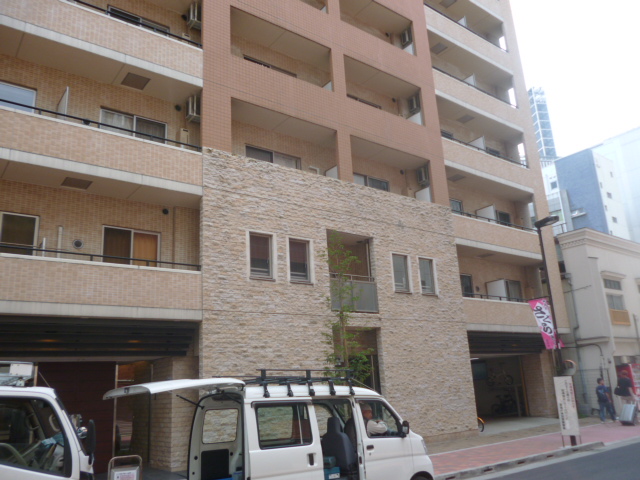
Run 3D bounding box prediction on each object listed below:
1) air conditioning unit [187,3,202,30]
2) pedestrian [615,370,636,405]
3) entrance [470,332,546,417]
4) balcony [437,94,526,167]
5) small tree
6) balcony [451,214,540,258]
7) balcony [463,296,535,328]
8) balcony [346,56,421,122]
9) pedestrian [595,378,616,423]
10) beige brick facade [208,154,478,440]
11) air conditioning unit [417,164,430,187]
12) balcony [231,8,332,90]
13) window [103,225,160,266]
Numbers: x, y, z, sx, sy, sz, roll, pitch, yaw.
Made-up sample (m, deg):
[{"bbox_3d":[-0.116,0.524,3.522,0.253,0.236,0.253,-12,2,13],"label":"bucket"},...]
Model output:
[{"bbox_3d":[-3.327,-6.250,14.643,0.780,0.560,0.300,9,-19,-37],"label":"air conditioning unit"},{"bbox_3d":[10.184,5.199,17.299,0.500,1.640,0.550,9,-19,-37],"label":"pedestrian"},{"bbox_3d":[6.354,5.008,18.971,4.230,3.130,1.300,9,-19,-37],"label":"entrance"},{"bbox_3d":[6.491,-4.293,21.951,5.950,1.700,1.150,9,-19,-37],"label":"balcony"},{"bbox_3d":[0.711,2.359,13.426,1.150,5.400,1.150,-3,-15,-1],"label":"small tree"},{"bbox_3d":[6.740,0.054,20.655,5.709,1.172,1.100,9,-19,-37],"label":"balcony"},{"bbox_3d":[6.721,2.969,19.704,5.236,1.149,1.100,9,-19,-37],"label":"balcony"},{"bbox_3d":[2.011,-5.019,18.489,3.800,1.567,1.100,9,-19,-37],"label":"balcony"},{"bbox_3d":[9.642,5.449,17.680,0.500,1.420,0.500,9,-19,-37],"label":"pedestrian"},{"bbox_3d":[0.981,1.957,14.949,9.650,7.580,0.500,9,-19,-37],"label":"beige brick facade"},{"bbox_3d":[4.007,-2.362,19.401,0.780,0.550,0.300,9,-19,-37],"label":"air conditioning unit"},{"bbox_3d":[-1.373,-5.497,15.868,3.640,1.600,1.100,9,-19,-37],"label":"balcony"},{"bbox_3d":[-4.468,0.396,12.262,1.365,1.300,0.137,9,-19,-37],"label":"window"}]

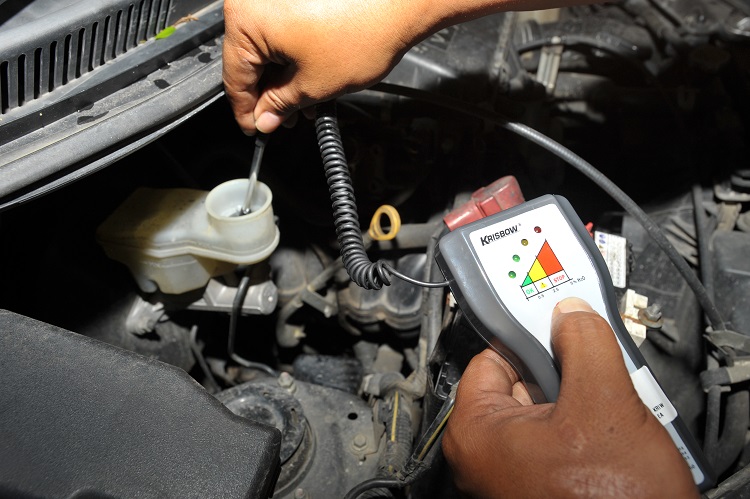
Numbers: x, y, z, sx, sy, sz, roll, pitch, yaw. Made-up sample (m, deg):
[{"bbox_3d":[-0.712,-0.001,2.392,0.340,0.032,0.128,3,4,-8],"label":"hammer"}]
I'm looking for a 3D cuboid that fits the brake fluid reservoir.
[{"bbox_3d":[-0.146,-0.014,0.445,0.141,0.080,0.073,9,45,8],"label":"brake fluid reservoir"}]

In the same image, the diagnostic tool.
[{"bbox_3d":[0.090,0.049,0.248,0.078,0.030,0.146,-20,72,-18],"label":"diagnostic tool"}]

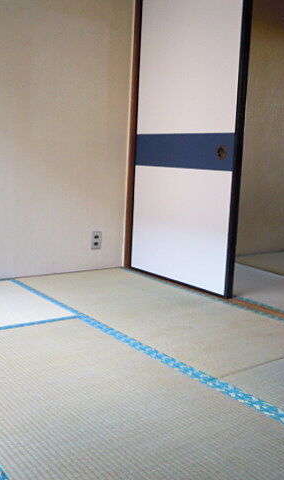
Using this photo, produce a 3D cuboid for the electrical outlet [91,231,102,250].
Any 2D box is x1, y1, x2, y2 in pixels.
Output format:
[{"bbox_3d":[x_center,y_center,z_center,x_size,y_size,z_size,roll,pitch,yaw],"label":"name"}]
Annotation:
[{"bbox_3d":[-0.299,0.004,3.461,0.071,0.120,0.010,-4,10,-37],"label":"electrical outlet"}]

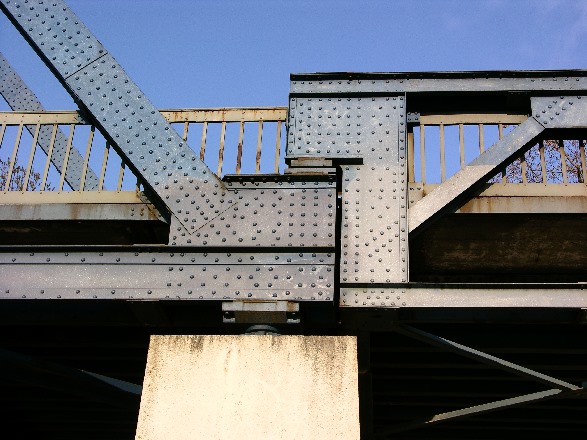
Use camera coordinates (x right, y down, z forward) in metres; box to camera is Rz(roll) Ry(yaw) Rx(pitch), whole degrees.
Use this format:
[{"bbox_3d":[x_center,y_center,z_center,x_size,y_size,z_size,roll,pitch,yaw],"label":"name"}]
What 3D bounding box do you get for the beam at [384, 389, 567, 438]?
[{"bbox_3d":[1.909,2.062,10.638,2.447,0.090,0.090,-23,-38,38],"label":"beam"}]

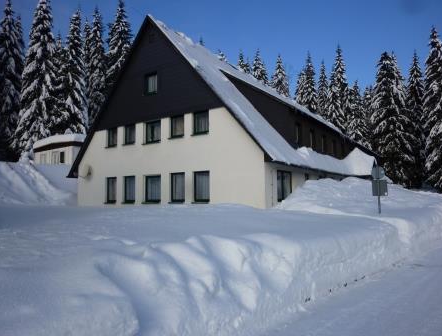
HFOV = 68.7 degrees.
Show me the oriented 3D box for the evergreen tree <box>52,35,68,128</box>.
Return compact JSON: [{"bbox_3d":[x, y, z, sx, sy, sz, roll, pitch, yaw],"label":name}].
[{"bbox_3d":[-22.807,-8.349,45.073,3.600,21.918,3.600,-1,-5,0],"label":"evergreen tree"}]

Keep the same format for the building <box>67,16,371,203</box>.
[{"bbox_3d":[4.449,-1.934,29.347,14.606,11.090,30.000,-4,-6,34],"label":"building"}]

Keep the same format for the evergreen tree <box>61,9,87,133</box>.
[{"bbox_3d":[-17.958,-8.865,39.078,4.200,21.793,4.200,-1,-5,0],"label":"evergreen tree"}]

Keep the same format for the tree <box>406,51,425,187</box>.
[{"bbox_3d":[31.428,-7.546,51.037,4.000,22.766,4.000,-1,-5,0],"label":"tree"}]

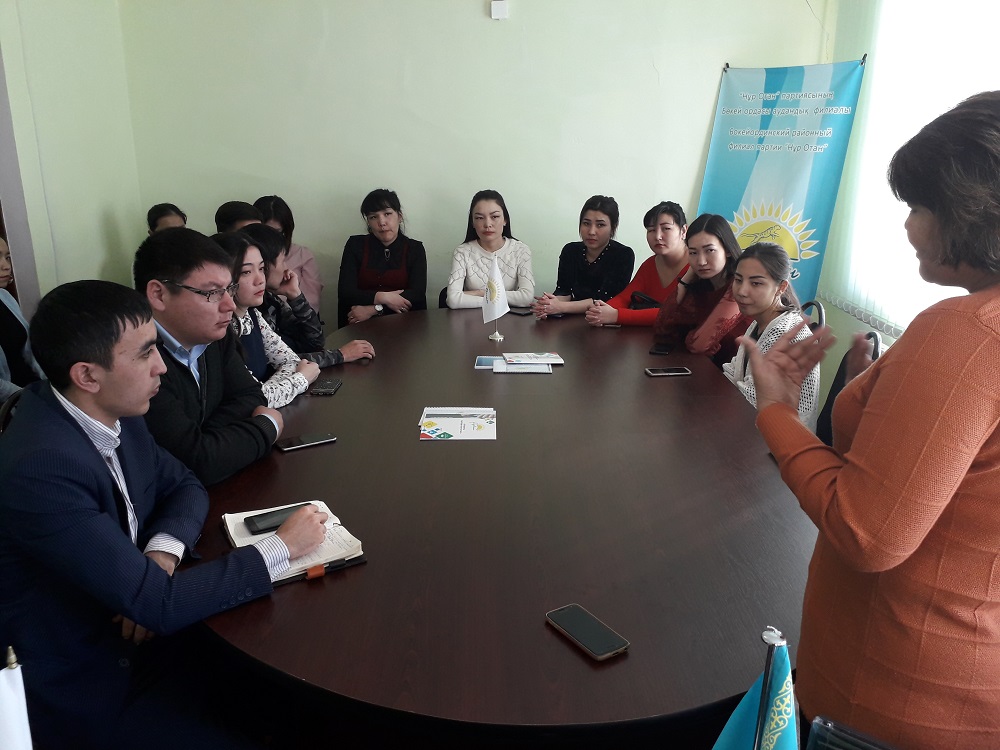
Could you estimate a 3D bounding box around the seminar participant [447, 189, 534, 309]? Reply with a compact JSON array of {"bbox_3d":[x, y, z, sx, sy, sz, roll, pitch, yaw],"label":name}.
[{"bbox_3d":[-0.046,-0.231,3.844,0.460,1.317,0.680,0,16,-1],"label":"seminar participant"}]

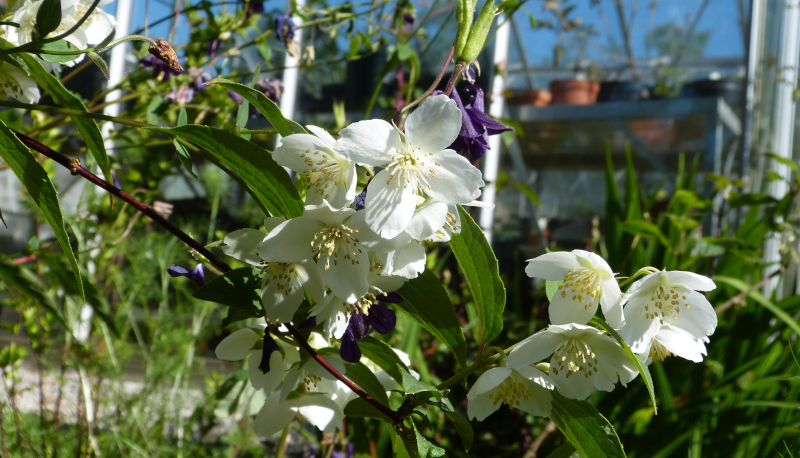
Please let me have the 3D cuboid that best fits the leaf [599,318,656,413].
[{"bbox_3d":[0.085,0.052,0.425,0.010,0.042,0.011,-38,-19,18],"label":"leaf"}]

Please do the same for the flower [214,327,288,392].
[{"bbox_3d":[-0.053,0.048,0.415,0.029,0.026,0.020,6,-22,-17],"label":"flower"}]

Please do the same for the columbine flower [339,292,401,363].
[{"bbox_3d":[-0.011,0.035,0.410,0.027,0.027,0.025,6,28,-16],"label":"columbine flower"}]

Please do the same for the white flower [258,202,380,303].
[{"bbox_3d":[-0.029,0.009,0.425,0.048,0.040,0.025,2,27,2],"label":"white flower"}]

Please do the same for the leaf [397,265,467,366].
[{"bbox_3d":[0.010,0.032,0.410,0.018,0.045,0.008,-25,-17,-40],"label":"leaf"}]

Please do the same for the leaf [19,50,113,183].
[{"bbox_3d":[-0.122,-0.038,0.412,0.014,0.066,0.009,-18,-21,-50],"label":"leaf"}]

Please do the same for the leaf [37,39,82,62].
[{"bbox_3d":[-0.135,-0.070,0.450,0.017,0.009,0.006,1,-18,-12],"label":"leaf"}]

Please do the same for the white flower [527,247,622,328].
[{"bbox_3d":[0.063,0.021,0.400,0.033,0.028,0.021,1,21,32],"label":"white flower"}]

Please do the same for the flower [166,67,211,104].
[{"bbox_3d":[-0.112,-0.076,0.600,0.023,0.019,0.019,3,24,5],"label":"flower"}]

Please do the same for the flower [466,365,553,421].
[{"bbox_3d":[0.043,0.064,0.440,0.035,0.024,0.022,3,37,5],"label":"flower"}]

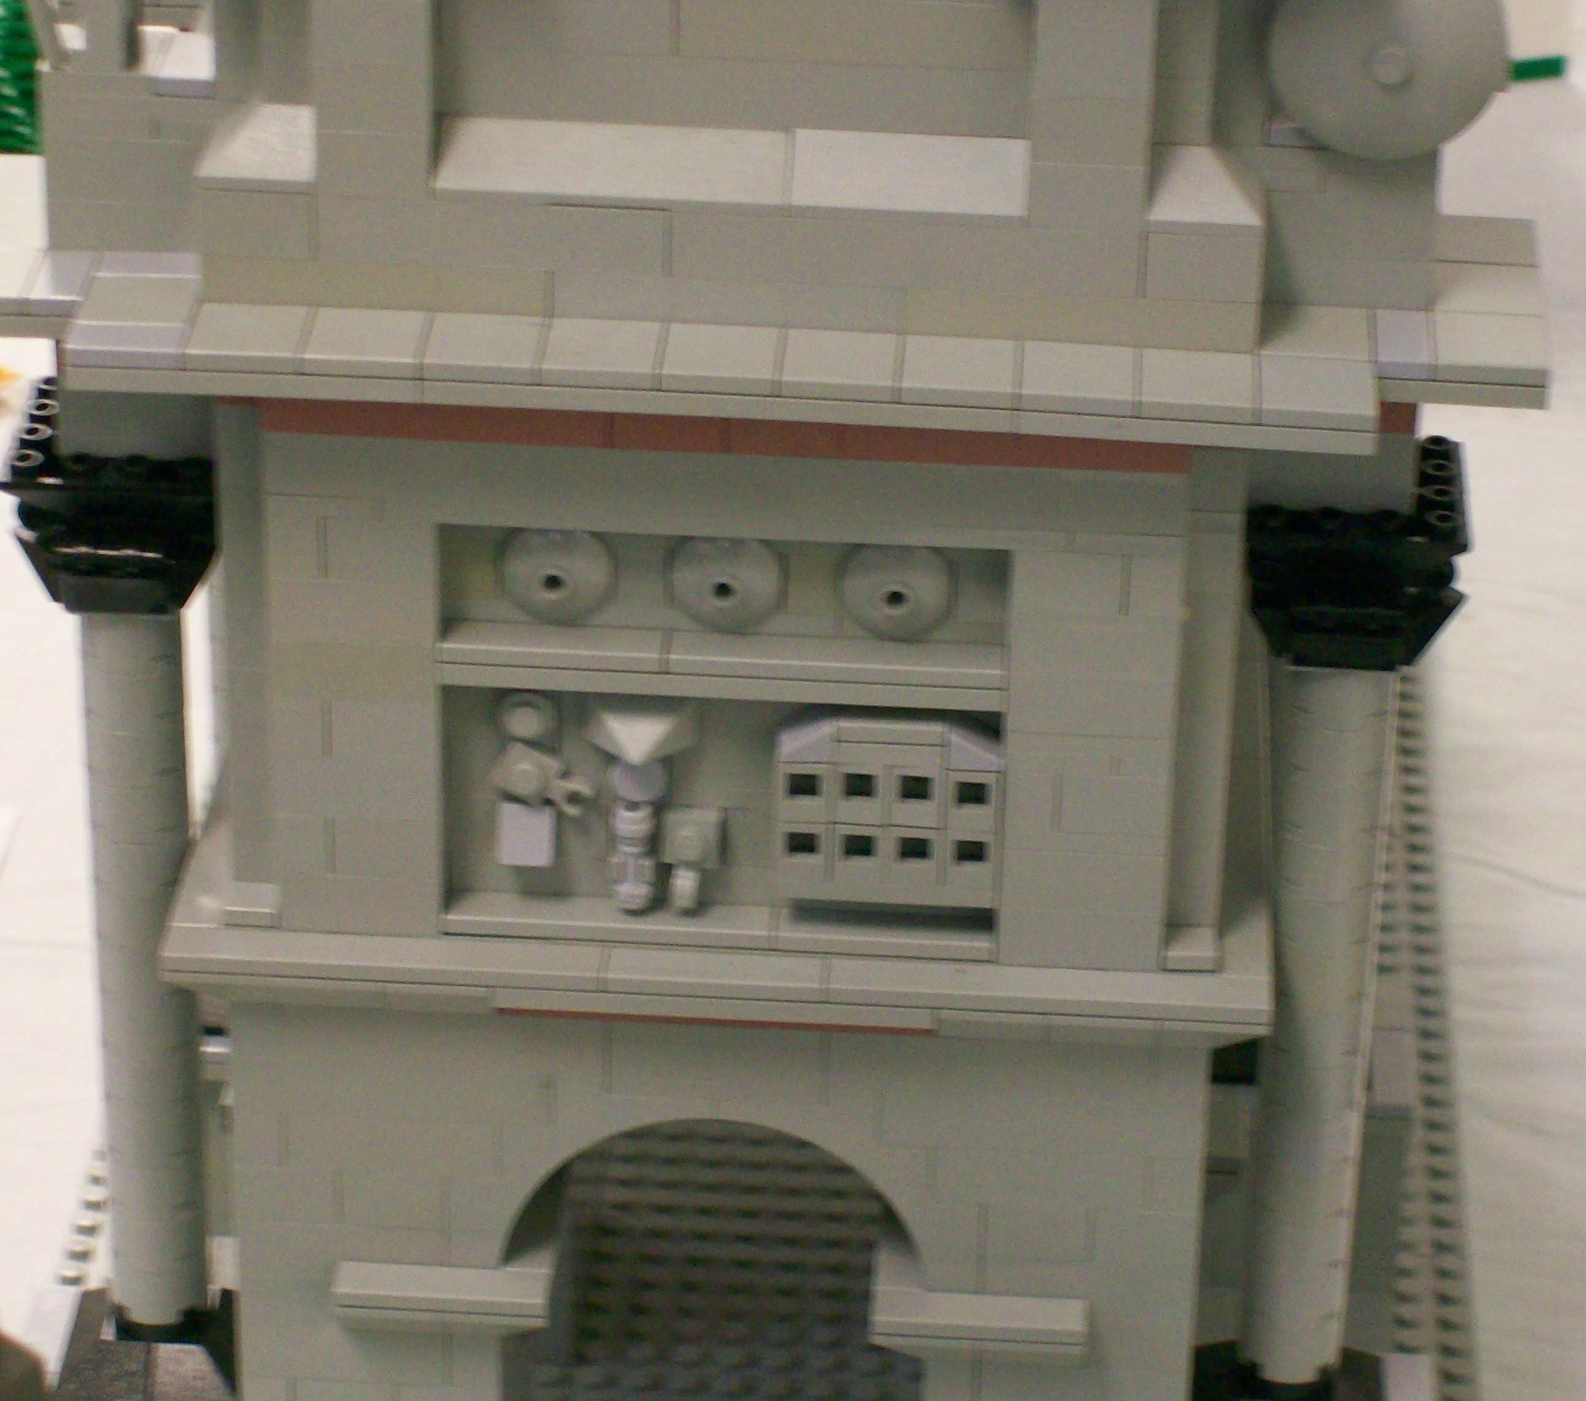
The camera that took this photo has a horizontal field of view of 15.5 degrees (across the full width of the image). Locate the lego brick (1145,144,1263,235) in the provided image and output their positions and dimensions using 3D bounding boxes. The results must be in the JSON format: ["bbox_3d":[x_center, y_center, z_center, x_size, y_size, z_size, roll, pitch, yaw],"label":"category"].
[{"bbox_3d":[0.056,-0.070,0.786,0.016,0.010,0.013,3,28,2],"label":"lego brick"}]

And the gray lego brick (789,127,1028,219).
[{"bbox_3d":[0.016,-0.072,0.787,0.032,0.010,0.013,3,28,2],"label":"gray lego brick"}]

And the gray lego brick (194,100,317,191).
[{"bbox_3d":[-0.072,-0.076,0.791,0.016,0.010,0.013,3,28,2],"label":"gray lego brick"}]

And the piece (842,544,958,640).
[{"bbox_3d":[0.015,-0.015,0.821,0.016,0.016,0.005,3,28,2],"label":"piece"}]

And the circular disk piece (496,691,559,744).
[{"bbox_3d":[-0.038,0.001,0.834,0.008,0.008,0.005,3,28,2],"label":"circular disk piece"}]

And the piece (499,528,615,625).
[{"bbox_3d":[-0.034,-0.018,0.823,0.016,0.016,0.005,3,28,2],"label":"piece"}]

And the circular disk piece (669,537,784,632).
[{"bbox_3d":[-0.010,-0.017,0.822,0.016,0.016,0.005,3,28,2],"label":"circular disk piece"}]

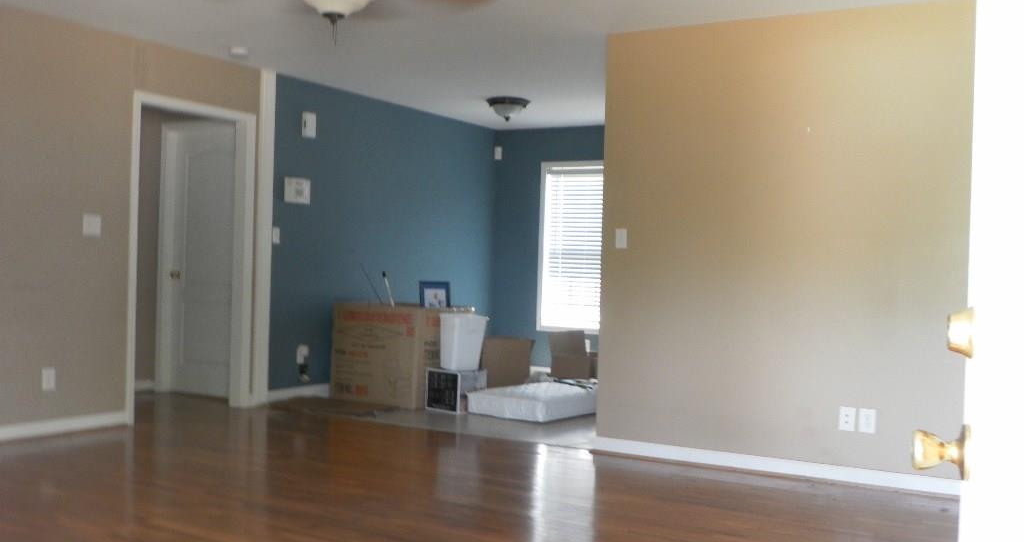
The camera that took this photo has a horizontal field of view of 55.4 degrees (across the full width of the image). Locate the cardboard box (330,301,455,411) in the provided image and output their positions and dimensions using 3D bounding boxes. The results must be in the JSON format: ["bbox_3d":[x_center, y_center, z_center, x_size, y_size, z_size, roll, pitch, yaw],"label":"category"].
[{"bbox_3d":[-0.873,0.634,7.575,0.790,0.735,0.660,2,0,30],"label":"cardboard box"}]

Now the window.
[{"bbox_3d":[0.676,-0.232,9.370,0.950,1.630,0.060,2,0,30],"label":"window"}]

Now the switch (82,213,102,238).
[{"bbox_3d":[-2.534,-0.275,5.904,0.012,0.122,0.122,2,1,30],"label":"switch"}]

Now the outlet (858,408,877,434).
[{"bbox_3d":[1.813,0.766,4.974,0.076,0.119,0.010,2,0,30],"label":"outlet"}]

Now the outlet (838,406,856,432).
[{"bbox_3d":[1.725,0.764,5.025,0.076,0.119,0.010,2,0,30],"label":"outlet"}]

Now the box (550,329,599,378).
[{"bbox_3d":[0.582,0.793,8.686,0.390,0.490,0.370,2,0,30],"label":"box"}]

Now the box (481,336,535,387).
[{"bbox_3d":[-0.029,0.788,8.300,0.410,0.470,0.370,2,0,4],"label":"box"}]

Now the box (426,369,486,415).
[{"bbox_3d":[-0.396,0.871,7.214,0.330,0.292,0.360,2,0,36],"label":"box"}]

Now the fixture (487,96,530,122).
[{"bbox_3d":[-0.029,-1.332,8.095,0.360,0.170,0.360,2,0,0],"label":"fixture"}]

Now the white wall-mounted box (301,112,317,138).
[{"bbox_3d":[-1.568,-1.129,7.569,0.040,0.190,0.120,2,0,30],"label":"white wall-mounted box"}]

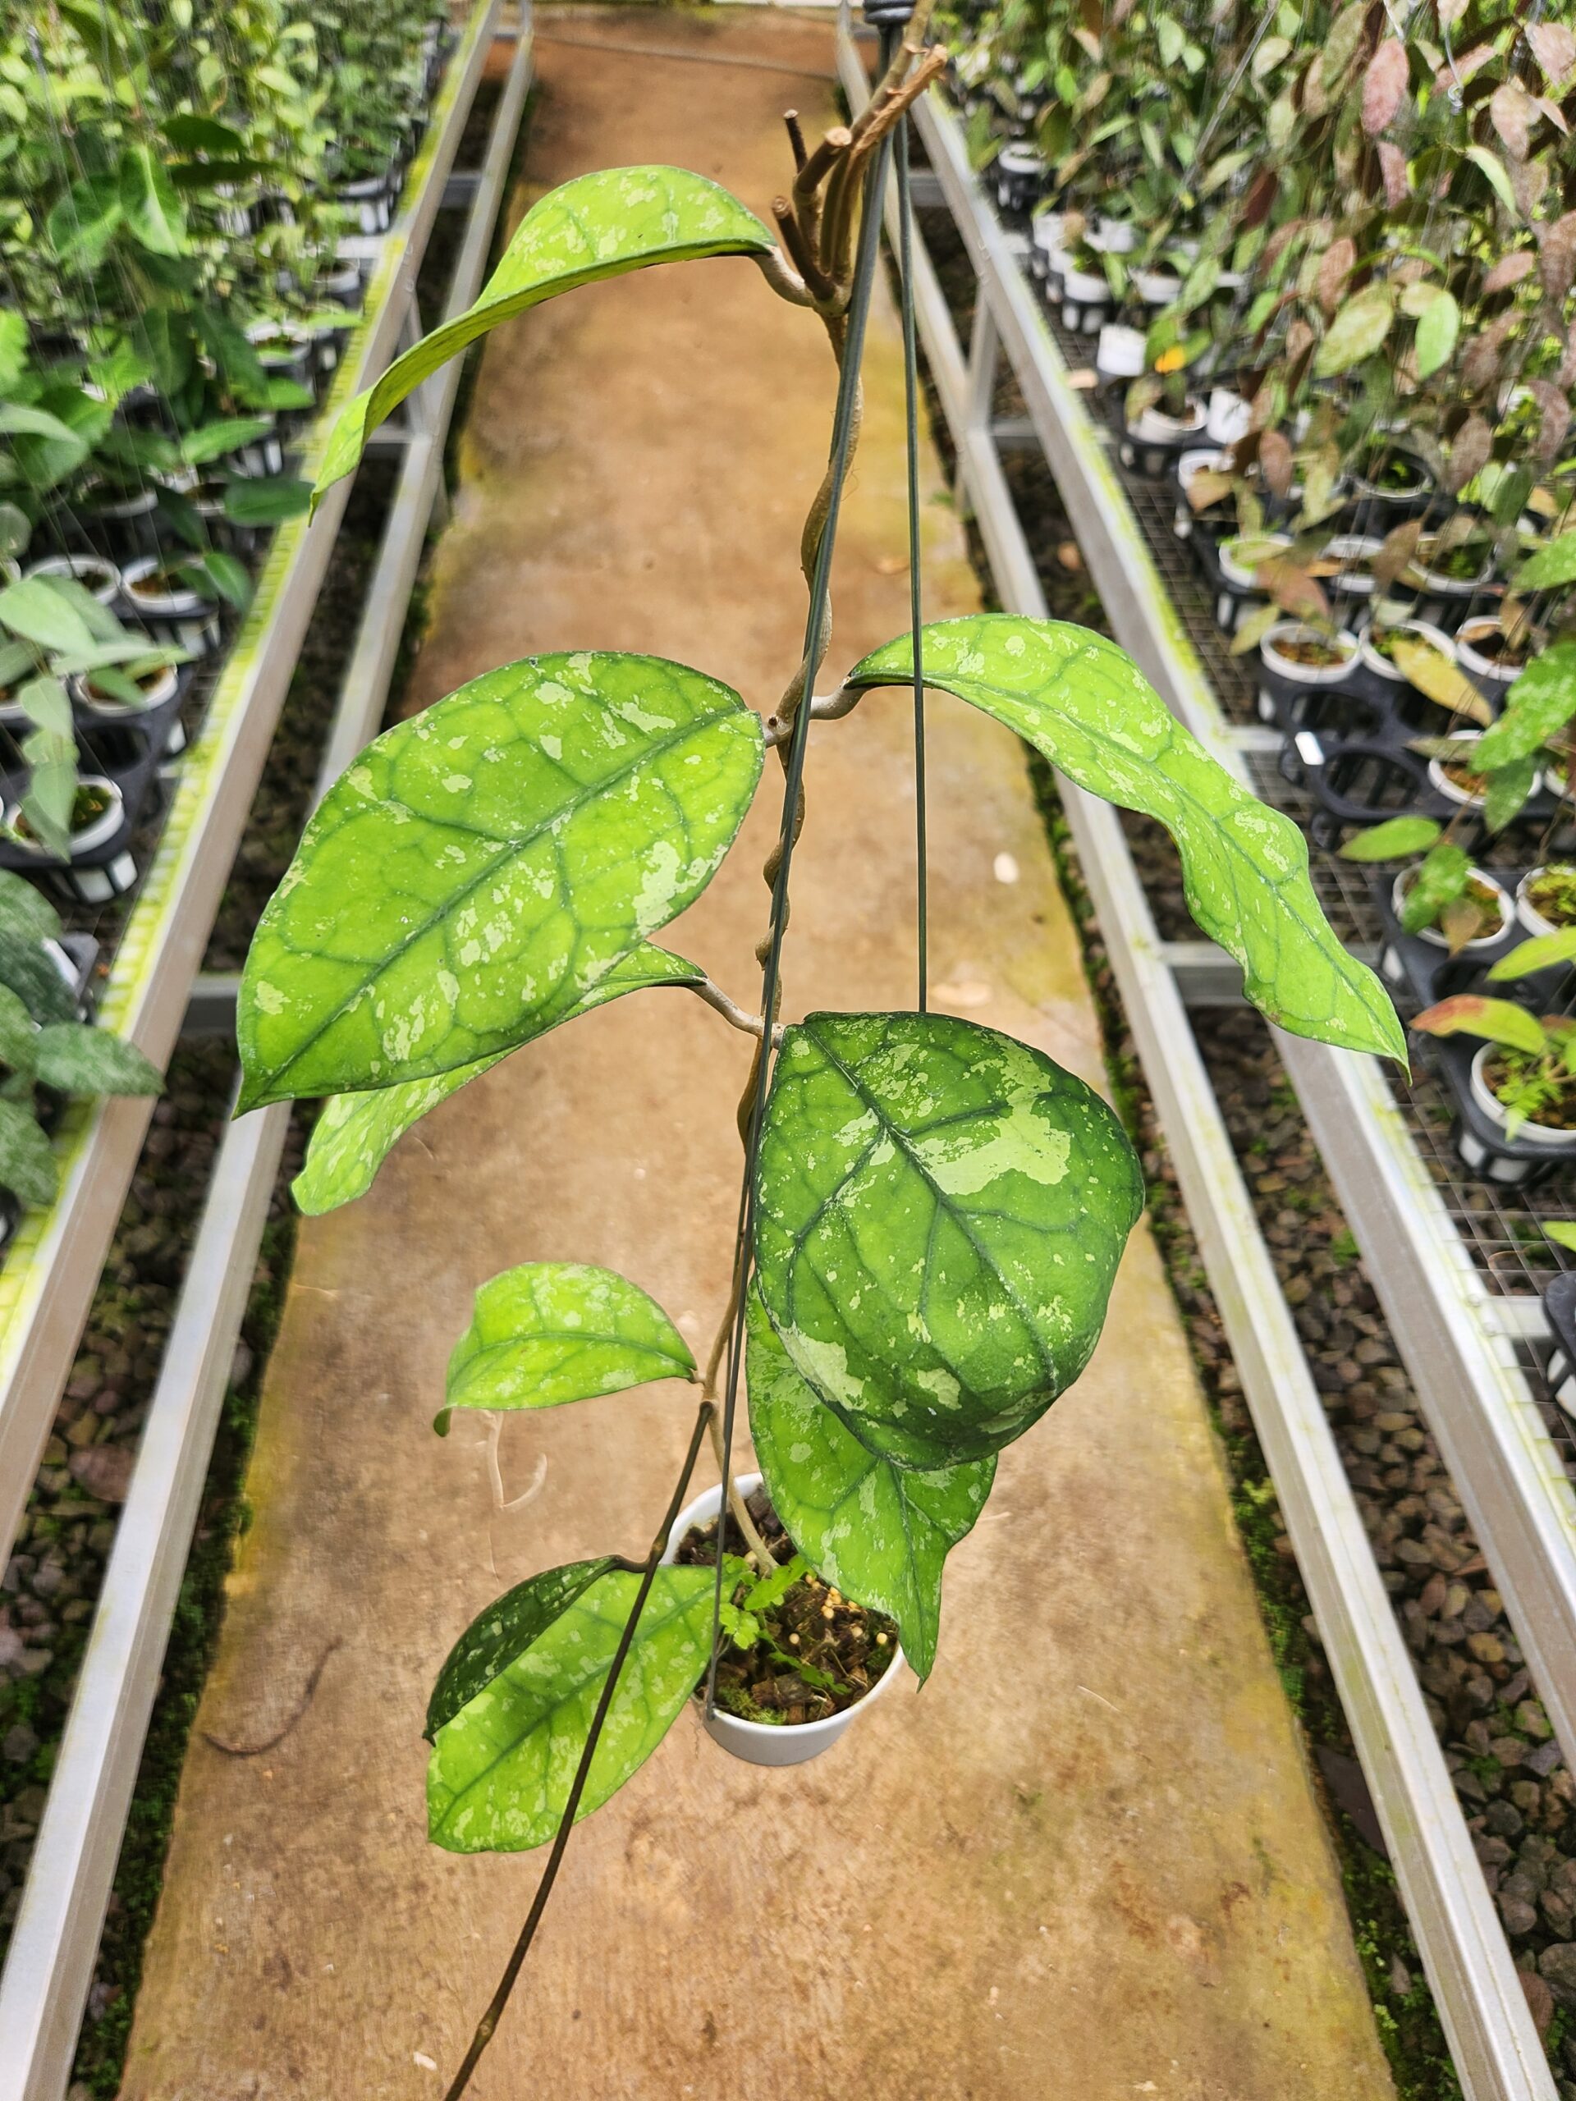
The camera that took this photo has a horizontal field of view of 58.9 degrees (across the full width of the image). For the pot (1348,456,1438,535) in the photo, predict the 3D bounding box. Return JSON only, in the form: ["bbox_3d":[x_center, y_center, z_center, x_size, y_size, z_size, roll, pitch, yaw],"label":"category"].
[{"bbox_3d":[0.751,-0.687,1.769,0.100,0.090,0.100,1,48,-1],"label":"pot"}]

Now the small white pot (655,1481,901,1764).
[{"bbox_3d":[-0.002,0.236,0.564,0.100,0.088,0.100,1,48,-1],"label":"small white pot"}]

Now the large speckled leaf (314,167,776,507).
[{"bbox_3d":[-0.036,-0.106,0.207,0.084,0.032,0.043,-21,45,18],"label":"large speckled leaf"}]

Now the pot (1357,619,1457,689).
[{"bbox_3d":[0.650,-0.394,1.498,0.100,0.088,0.100,1,48,-1],"label":"pot"}]

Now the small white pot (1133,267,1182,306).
[{"bbox_3d":[0.554,-1.135,2.099,0.100,0.076,0.100,2,48,-2],"label":"small white pot"}]

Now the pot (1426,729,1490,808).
[{"bbox_3d":[0.660,-0.239,1.359,0.100,0.088,0.100,1,48,-1],"label":"pot"}]

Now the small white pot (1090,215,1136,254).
[{"bbox_3d":[0.519,-1.288,2.237,0.100,0.076,0.100,2,48,-2],"label":"small white pot"}]

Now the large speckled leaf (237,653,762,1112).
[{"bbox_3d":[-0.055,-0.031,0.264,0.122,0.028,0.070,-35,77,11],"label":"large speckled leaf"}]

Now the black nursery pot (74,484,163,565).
[{"bbox_3d":[-0.734,-0.589,1.555,0.102,0.080,0.102,-1,48,-4],"label":"black nursery pot"}]

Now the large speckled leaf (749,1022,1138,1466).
[{"bbox_3d":[0.032,0.037,0.275,0.080,0.036,0.102,-28,69,-14],"label":"large speckled leaf"}]

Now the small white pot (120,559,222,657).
[{"bbox_3d":[-0.621,-0.453,1.437,0.100,0.076,0.100,-1,48,-4],"label":"small white pot"}]

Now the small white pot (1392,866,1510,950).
[{"bbox_3d":[0.567,-0.093,1.223,0.100,0.088,0.100,1,48,-1],"label":"small white pot"}]

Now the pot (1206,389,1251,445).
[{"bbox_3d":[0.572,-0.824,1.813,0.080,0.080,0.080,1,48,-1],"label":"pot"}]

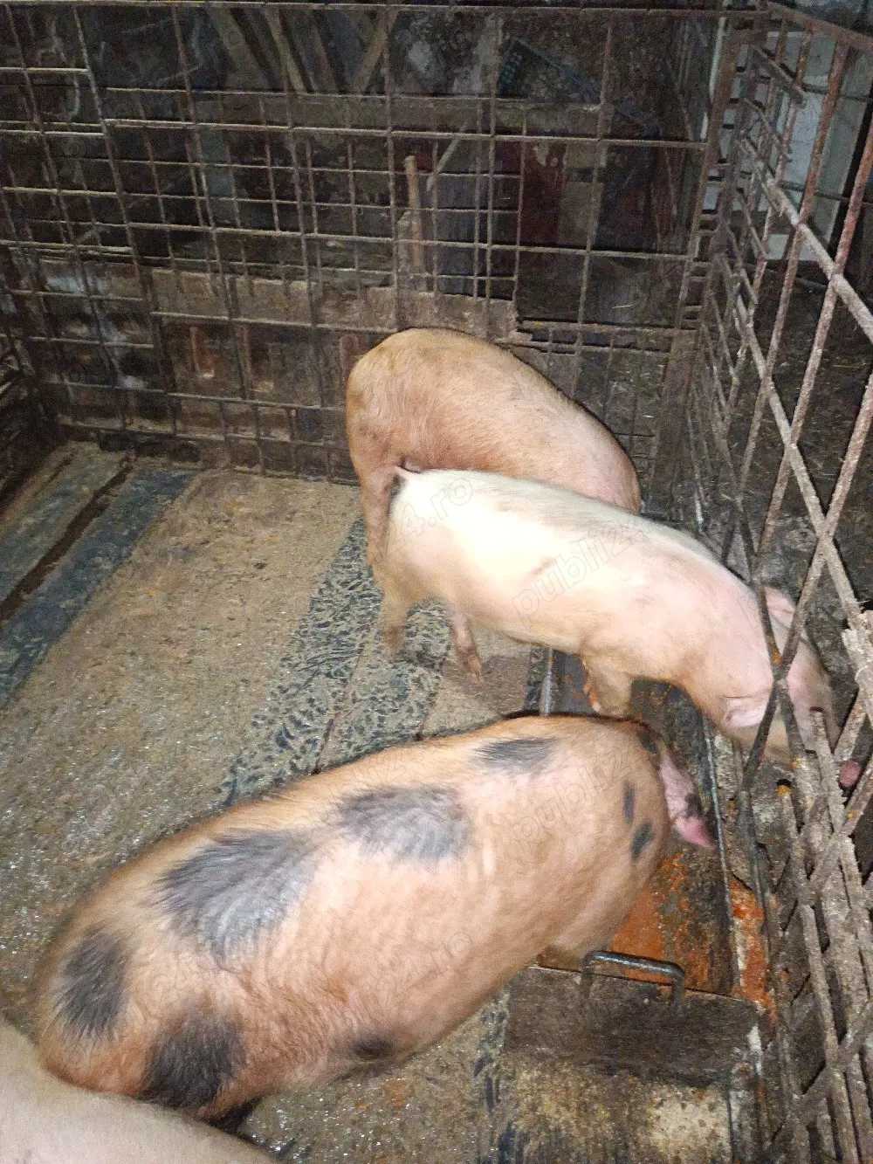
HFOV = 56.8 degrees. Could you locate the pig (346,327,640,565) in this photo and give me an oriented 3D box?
[{"bbox_3d":[0.211,-0.179,1.824,0.923,0.637,0.345,23,43,27],"label":"pig"}]

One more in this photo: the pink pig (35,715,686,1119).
[{"bbox_3d":[0.013,0.447,1.076,0.936,0.572,0.338,-15,40,-18],"label":"pink pig"}]

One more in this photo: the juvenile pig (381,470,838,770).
[{"bbox_3d":[0.338,0.079,1.576,0.910,0.533,0.305,17,41,21],"label":"juvenile pig"}]

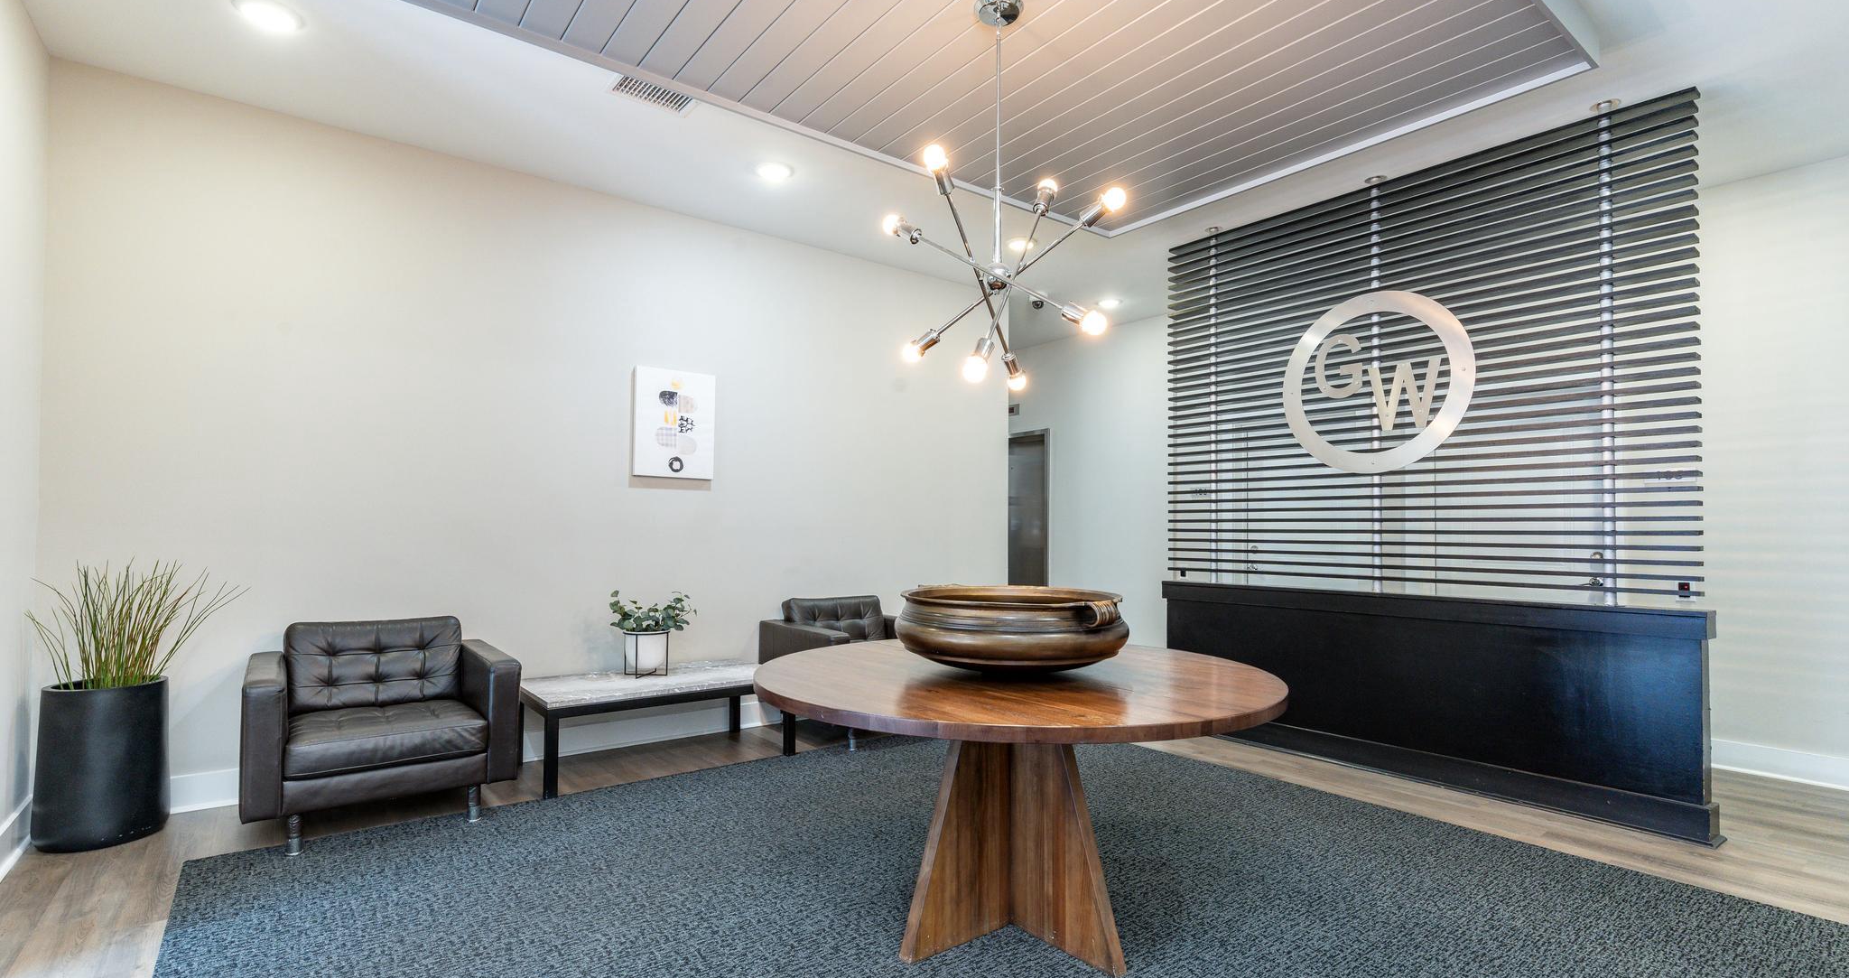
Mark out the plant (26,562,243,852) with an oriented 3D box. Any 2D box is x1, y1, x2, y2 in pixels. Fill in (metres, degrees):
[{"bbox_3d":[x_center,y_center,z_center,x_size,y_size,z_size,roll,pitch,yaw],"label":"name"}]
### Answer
[{"bbox_3d":[-2.974,0.795,3.109,0.610,1.050,0.520,3,-4,-37],"label":"plant"}]

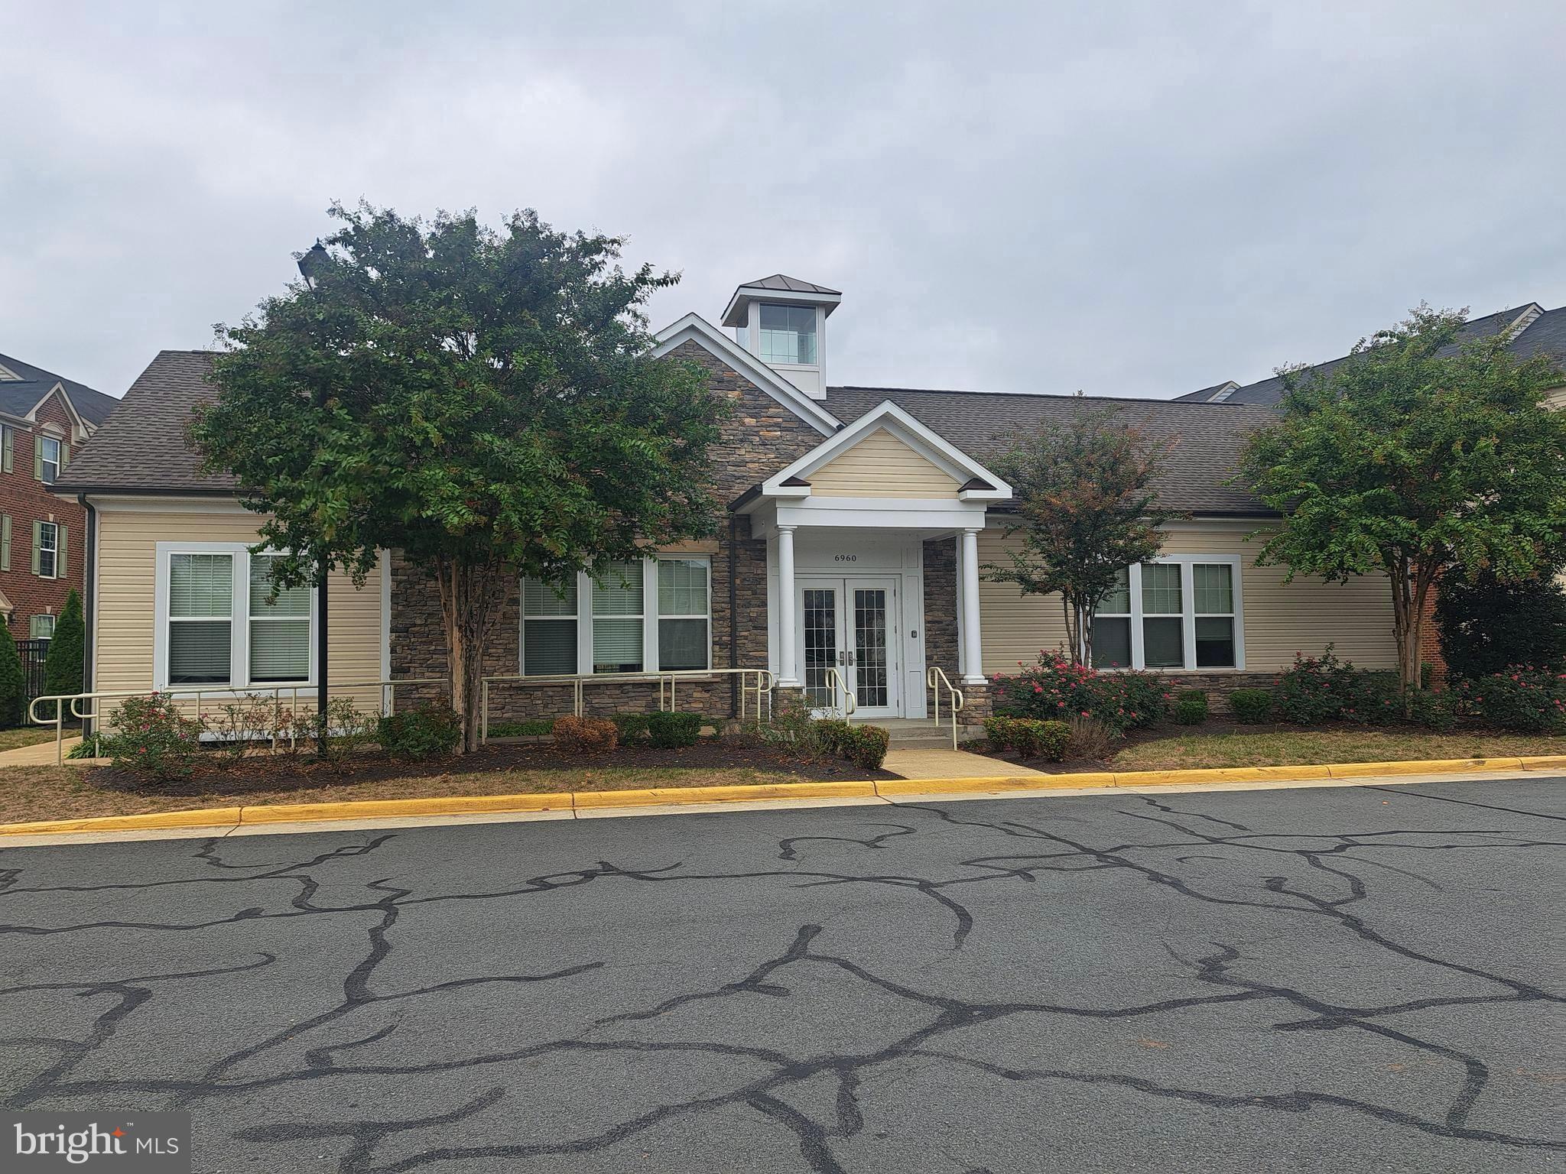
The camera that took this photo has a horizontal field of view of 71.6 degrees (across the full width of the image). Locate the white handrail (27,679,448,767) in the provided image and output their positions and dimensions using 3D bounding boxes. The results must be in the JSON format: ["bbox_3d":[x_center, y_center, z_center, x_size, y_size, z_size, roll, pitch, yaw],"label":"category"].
[{"bbox_3d":[-7.316,1.877,15.202,5.295,1.100,1.150,0,-3,-14],"label":"white handrail"}]

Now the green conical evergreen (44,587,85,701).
[{"bbox_3d":[-14.821,1.493,22.600,1.050,2.900,1.050,0,-3,-14],"label":"green conical evergreen"}]

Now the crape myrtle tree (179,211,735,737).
[{"bbox_3d":[-4.351,-1.486,14.600,6.900,7.460,6.400,0,-3,-14],"label":"crape myrtle tree"}]

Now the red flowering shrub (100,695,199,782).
[{"bbox_3d":[-7.959,1.860,13.650,1.130,1.000,1.050,0,-3,-14],"label":"red flowering shrub"}]

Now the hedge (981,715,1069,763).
[{"bbox_3d":[3.176,1.970,14.200,0.580,0.520,1.300,0,-4,-21],"label":"hedge"}]

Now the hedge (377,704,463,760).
[{"bbox_3d":[-4.877,1.915,14.550,1.100,0.720,0.950,0,-3,-14],"label":"hedge"}]

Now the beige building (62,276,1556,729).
[{"bbox_3d":[0.119,-2.045,21.938,23.400,9.420,11.400,0,-3,-14],"label":"beige building"}]

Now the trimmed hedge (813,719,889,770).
[{"bbox_3d":[0.888,2.011,13.950,0.600,0.560,1.300,0,-4,-21],"label":"trimmed hedge"}]

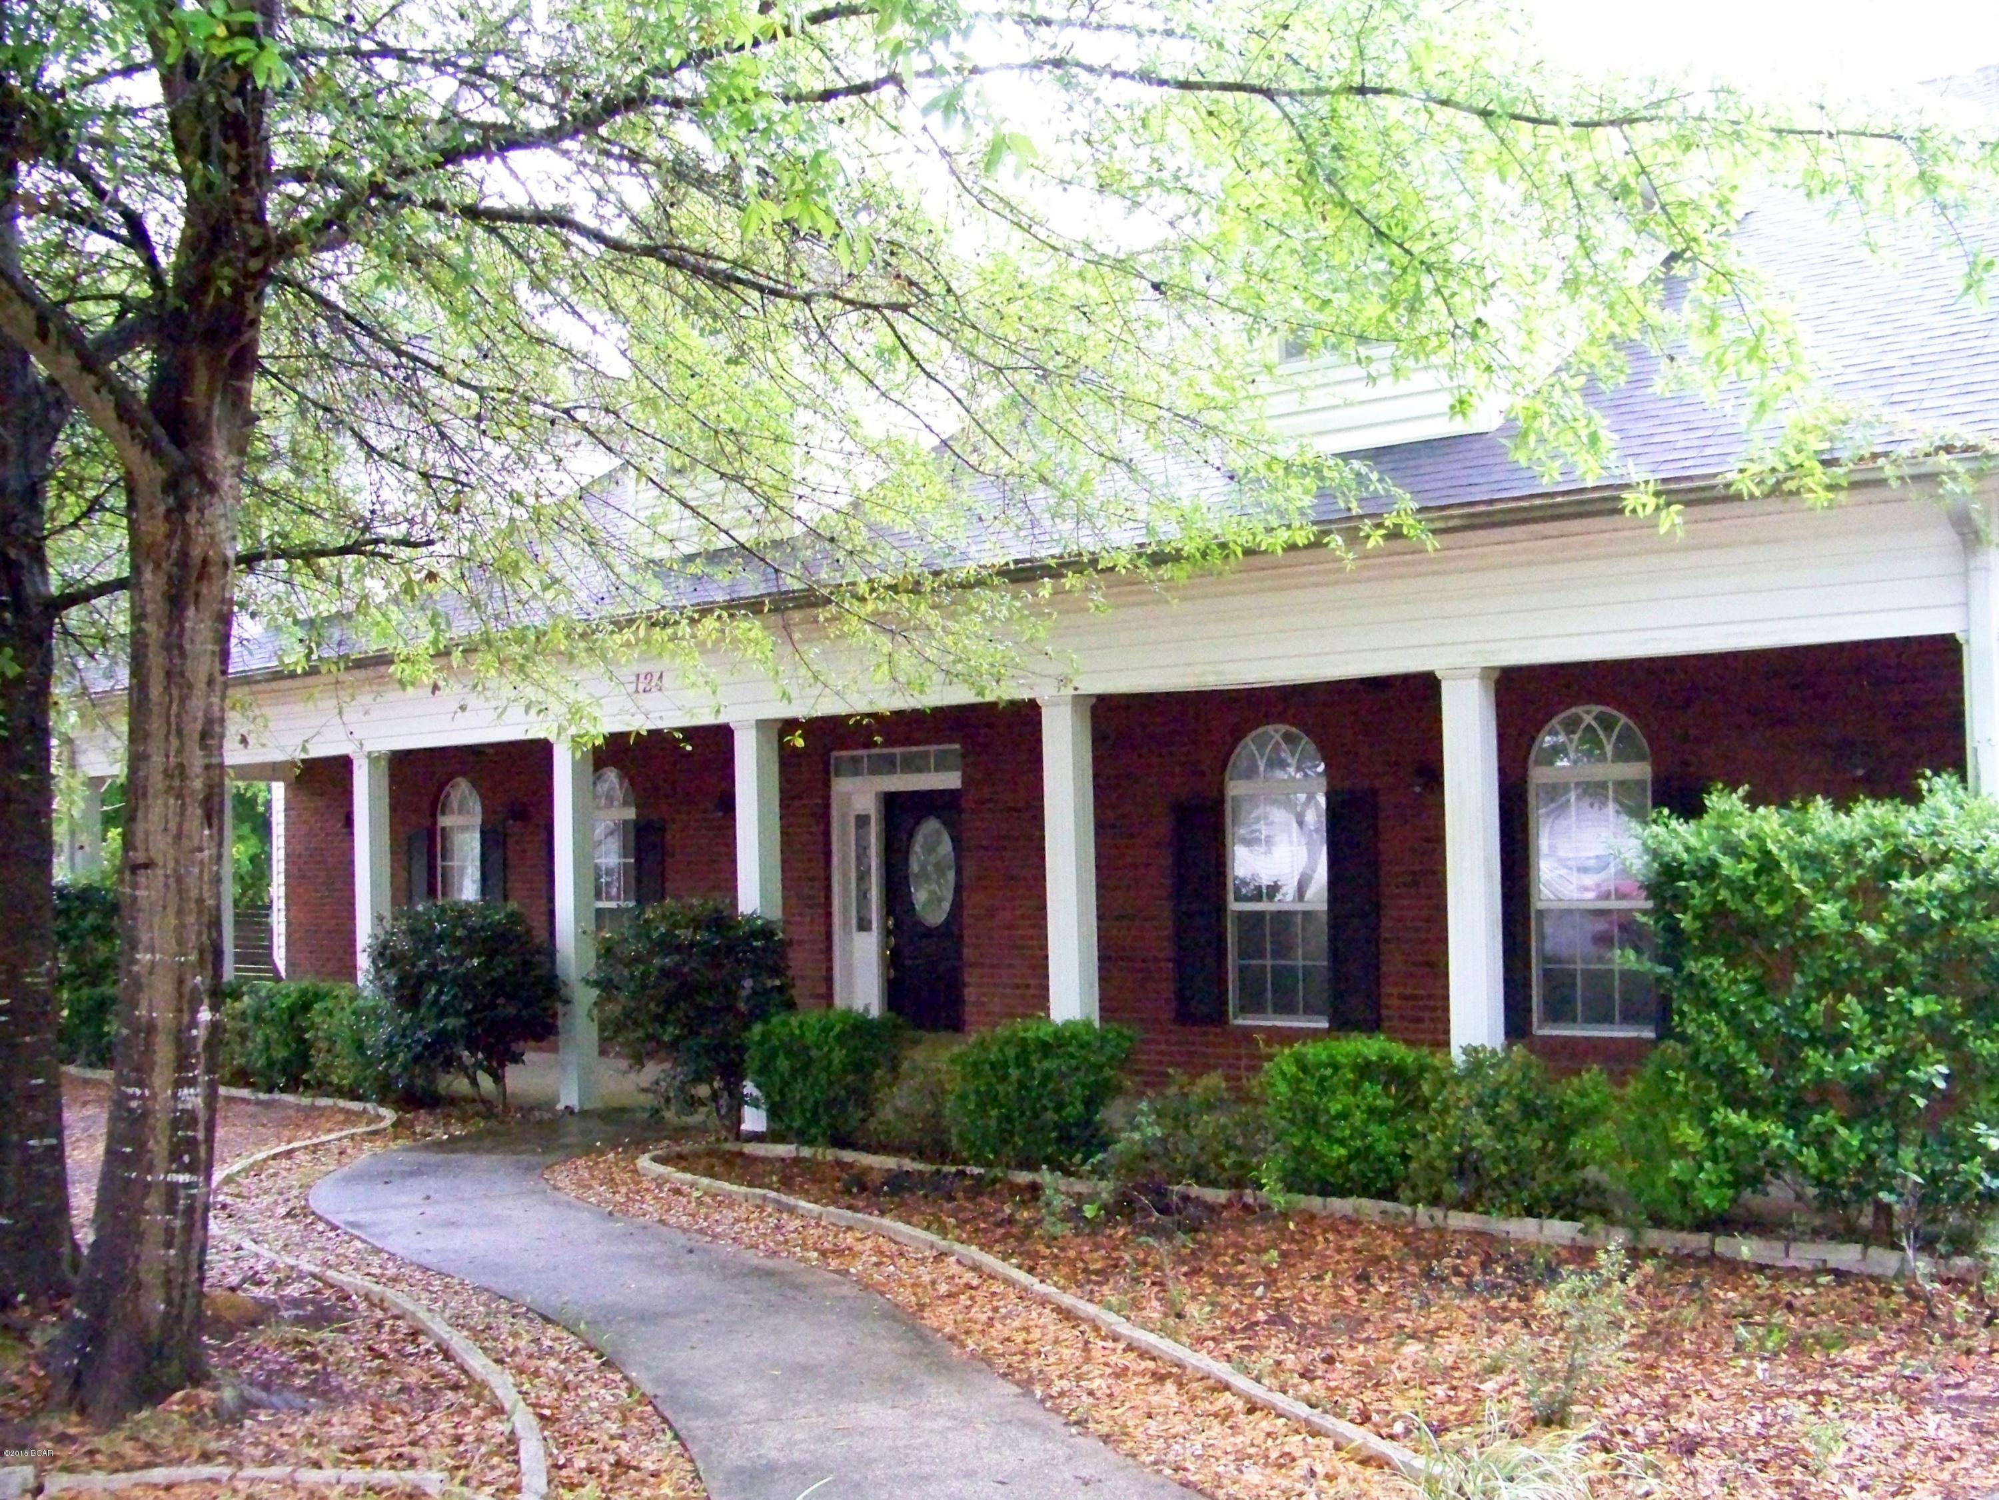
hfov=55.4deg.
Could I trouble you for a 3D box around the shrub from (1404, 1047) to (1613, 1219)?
[{"bbox_3d":[2.297,1.719,8.636,0.929,0.753,0.818,-3,-3,35],"label":"shrub"}]

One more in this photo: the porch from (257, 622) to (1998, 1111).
[{"bbox_3d":[-0.582,1.083,12.375,13.098,2.484,2.557,-3,-3,35],"label":"porch"}]

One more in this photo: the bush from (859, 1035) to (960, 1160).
[{"bbox_3d":[-0.489,1.924,10.599,0.720,0.700,0.640,-3,-3,35],"label":"bush"}]

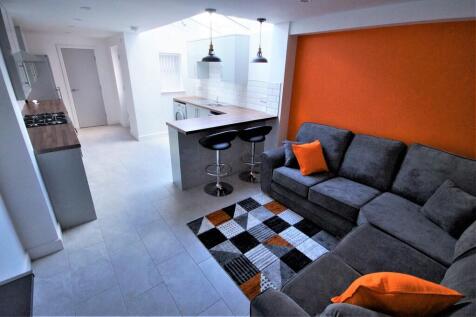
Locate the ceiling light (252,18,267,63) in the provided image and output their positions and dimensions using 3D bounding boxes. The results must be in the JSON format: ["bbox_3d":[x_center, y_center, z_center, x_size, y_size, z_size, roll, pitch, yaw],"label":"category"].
[{"bbox_3d":[0.337,-1.714,2.880,0.225,0.560,0.225,2,21,-1],"label":"ceiling light"}]

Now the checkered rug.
[{"bbox_3d":[0.407,0.905,2.150,1.220,0.015,1.620,-15,27,-37],"label":"checkered rug"}]

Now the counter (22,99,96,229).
[{"bbox_3d":[-3.041,-0.211,3.331,0.630,0.920,3.550,-15,27,-37],"label":"counter"}]

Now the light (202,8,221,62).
[{"bbox_3d":[-0.337,-1.557,2.500,0.225,0.560,0.225,2,21,-1],"label":"light"}]

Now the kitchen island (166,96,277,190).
[{"bbox_3d":[-0.920,-0.525,4.230,1.760,0.920,2.850,-15,27,-37],"label":"kitchen island"}]

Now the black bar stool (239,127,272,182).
[{"bbox_3d":[0.288,-0.076,3.360,0.480,0.840,0.460,-15,27,-37],"label":"black bar stool"}]

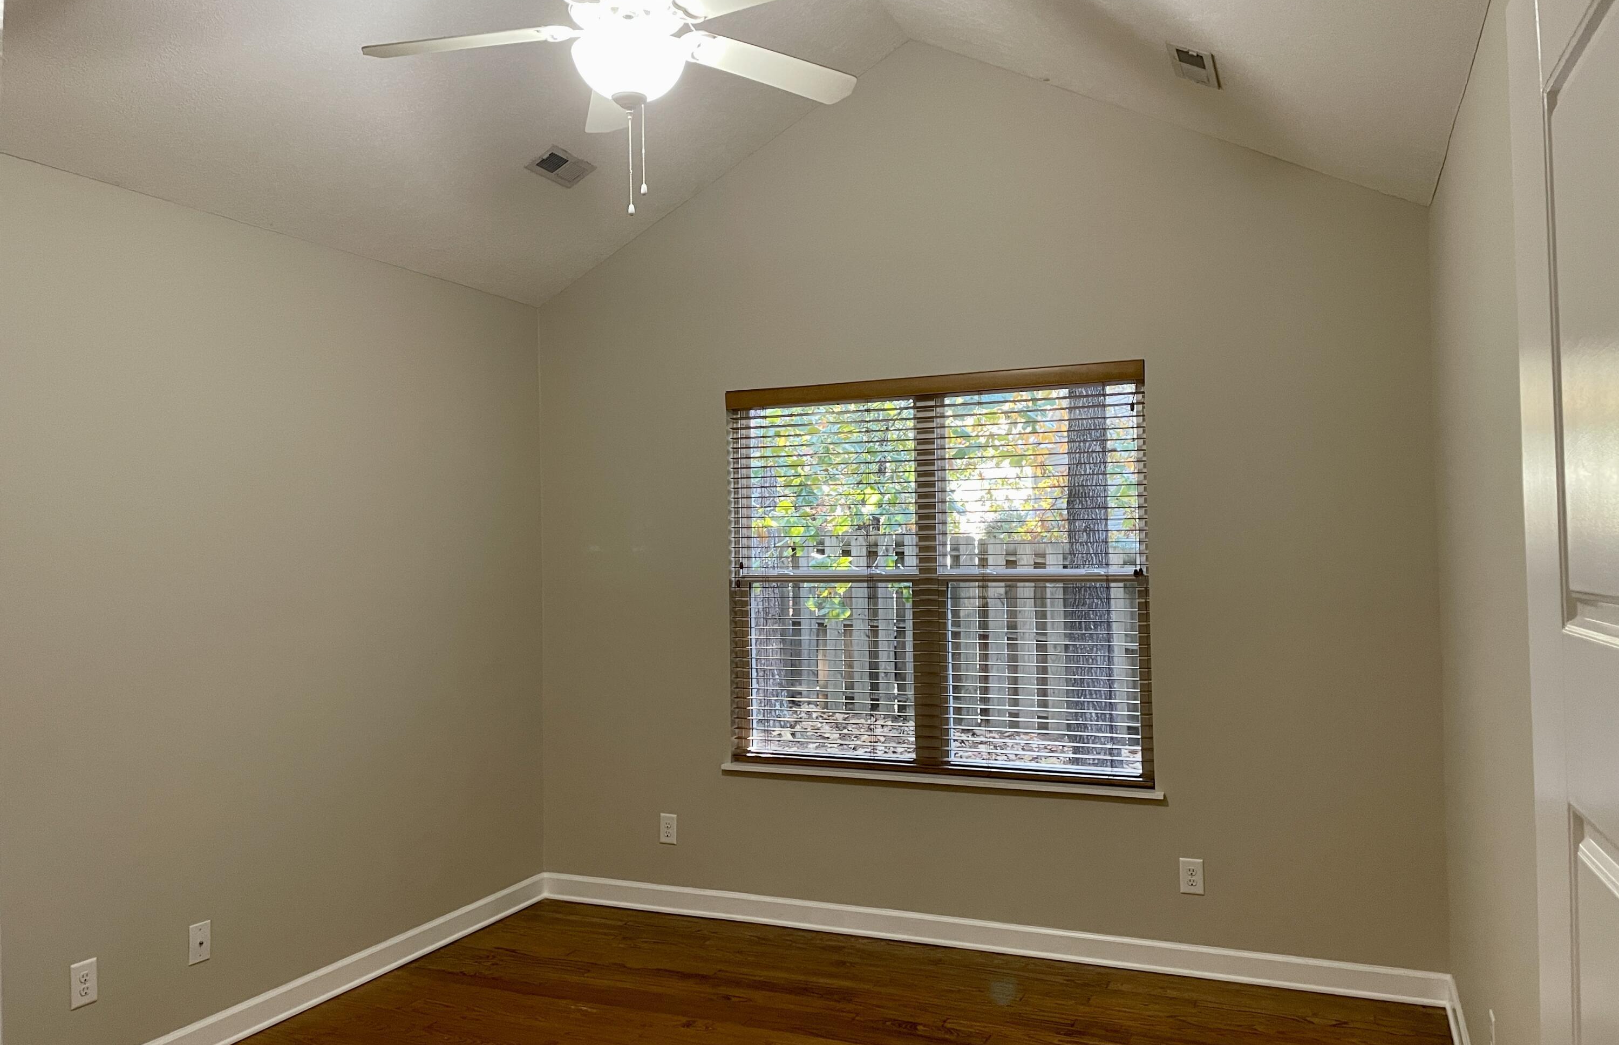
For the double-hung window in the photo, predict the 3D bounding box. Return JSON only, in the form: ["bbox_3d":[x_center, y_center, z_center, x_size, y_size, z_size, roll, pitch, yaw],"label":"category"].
[{"bbox_3d":[0.476,0.214,4.905,1.754,1.594,0.100,-1,-1,24],"label":"double-hung window"}]

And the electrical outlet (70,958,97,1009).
[{"bbox_3d":[-2.106,1.343,3.538,0.010,0.127,0.079,-1,-1,24],"label":"electrical outlet"}]

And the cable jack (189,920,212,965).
[{"bbox_3d":[-1.949,1.350,3.898,0.010,0.123,0.077,-1,-1,24],"label":"cable jack"}]

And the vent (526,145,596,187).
[{"bbox_3d":[-0.945,-1.352,4.664,0.147,0.020,0.290,-30,-12,21],"label":"vent"}]

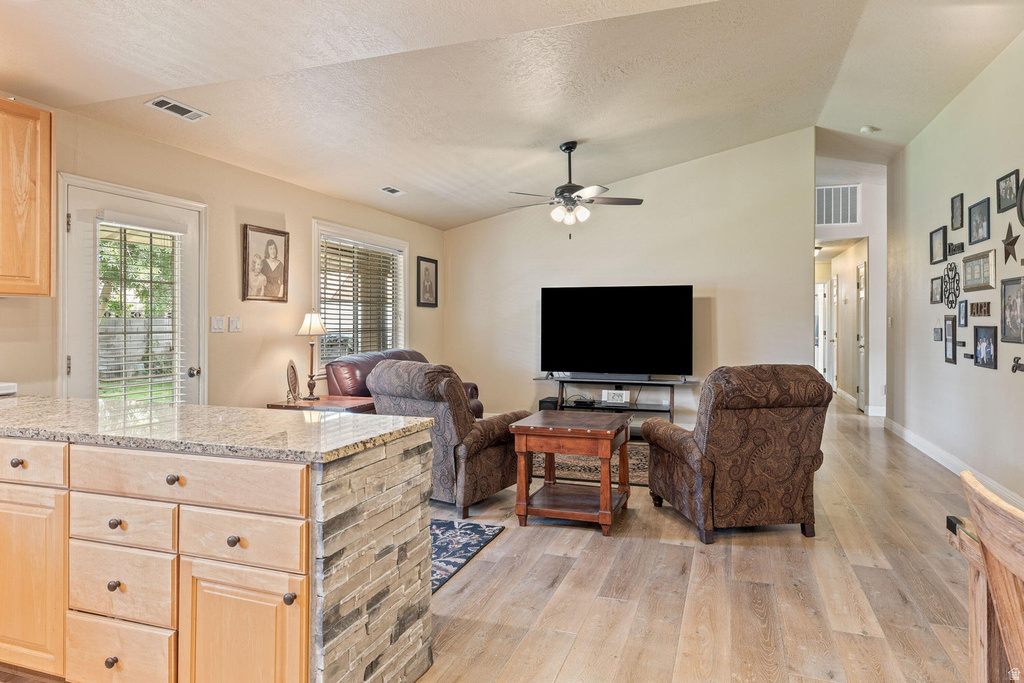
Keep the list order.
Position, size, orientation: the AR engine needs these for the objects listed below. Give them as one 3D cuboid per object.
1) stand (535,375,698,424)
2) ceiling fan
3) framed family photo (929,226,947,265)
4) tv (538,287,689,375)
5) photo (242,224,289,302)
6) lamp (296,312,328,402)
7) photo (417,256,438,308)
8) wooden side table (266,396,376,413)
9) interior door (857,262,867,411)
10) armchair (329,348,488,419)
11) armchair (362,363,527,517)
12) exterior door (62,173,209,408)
[{"bbox_3d":[1.146,0.746,6.895,1.760,0.635,0.450,0,2,19],"label":"stand"},{"bbox_3d":[0.543,-1.429,5.660,1.280,0.760,1.280,0,2,19],"label":"ceiling fan"},{"bbox_3d":[3.791,-0.840,5.560,0.027,0.295,0.380,1,2,19],"label":"framed family photo"},{"bbox_3d":[1.141,-0.126,6.964,1.670,0.960,0.070,1,2,19],"label":"tv"},{"bbox_3d":[-1.963,-0.609,5.015,0.030,0.590,0.510,0,2,19],"label":"photo"},{"bbox_3d":[-1.715,0.101,5.380,0.280,0.770,0.280,0,1,0],"label":"lamp"},{"bbox_3d":[-1.022,-0.716,7.677,0.030,0.590,0.530,0,2,19],"label":"photo"},{"bbox_3d":[-1.460,0.804,5.075,0.715,0.634,0.655,0,2,19],"label":"wooden side table"},{"bbox_3d":[5.021,-0.013,8.963,0.050,2.030,0.660,0,2,19],"label":"interior door"},{"bbox_3d":[-0.978,0.591,6.232,0.950,0.970,1.620,1,2,19],"label":"armchair"},{"bbox_3d":[-0.435,0.617,4.534,0.860,1.020,0.950,1,2,28],"label":"armchair"},{"bbox_3d":[-2.386,0.103,4.025,0.080,2.080,0.980,1,2,19],"label":"exterior door"}]

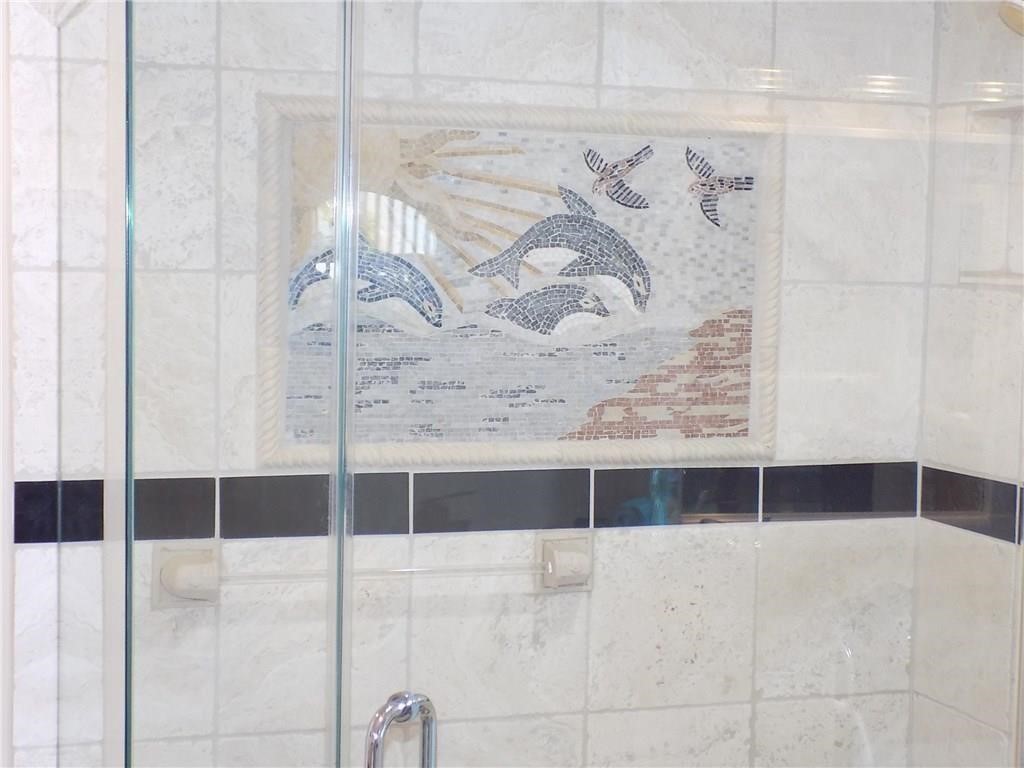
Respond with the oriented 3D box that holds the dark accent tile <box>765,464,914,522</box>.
[{"bbox_3d":[0.573,0.188,3.046,0.302,0.096,0.011,0,4,-18],"label":"dark accent tile"}]

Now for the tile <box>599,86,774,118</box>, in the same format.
[{"bbox_3d":[0.290,-0.464,2.904,0.303,0.036,0.011,0,4,-18],"label":"tile"}]

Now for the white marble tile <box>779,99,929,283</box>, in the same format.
[{"bbox_3d":[0.587,-0.332,3.010,0.293,0.304,0.011,0,4,-18],"label":"white marble tile"}]

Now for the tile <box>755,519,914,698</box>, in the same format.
[{"bbox_3d":[0.569,0.394,3.061,0.302,0.304,0.011,0,4,-18],"label":"tile"}]

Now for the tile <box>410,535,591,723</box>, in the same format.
[{"bbox_3d":[-0.020,0.397,2.870,0.303,0.304,0.011,0,4,-18],"label":"tile"}]

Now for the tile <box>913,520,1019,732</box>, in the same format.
[{"bbox_3d":[0.769,0.405,2.964,0.011,0.304,0.290,0,4,-18],"label":"tile"}]

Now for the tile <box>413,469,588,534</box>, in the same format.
[{"bbox_3d":[-0.017,0.191,2.856,0.303,0.096,0.011,0,4,-18],"label":"tile"}]

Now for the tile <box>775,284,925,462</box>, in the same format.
[{"bbox_3d":[0.583,-0.020,3.033,0.290,0.306,0.011,0,4,-18],"label":"tile"}]

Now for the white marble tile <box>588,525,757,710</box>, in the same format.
[{"bbox_3d":[0.275,0.395,2.966,0.303,0.304,0.011,0,4,-18],"label":"white marble tile"}]

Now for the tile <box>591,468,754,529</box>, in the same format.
[{"bbox_3d":[0.278,0.190,2.951,0.303,0.096,0.011,0,4,-18],"label":"tile"}]

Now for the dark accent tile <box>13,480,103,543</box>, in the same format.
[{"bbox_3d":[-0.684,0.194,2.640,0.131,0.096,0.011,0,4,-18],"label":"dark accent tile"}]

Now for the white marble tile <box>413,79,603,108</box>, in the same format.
[{"bbox_3d":[-0.004,-0.462,2.808,0.303,0.037,0.011,0,4,-18],"label":"white marble tile"}]

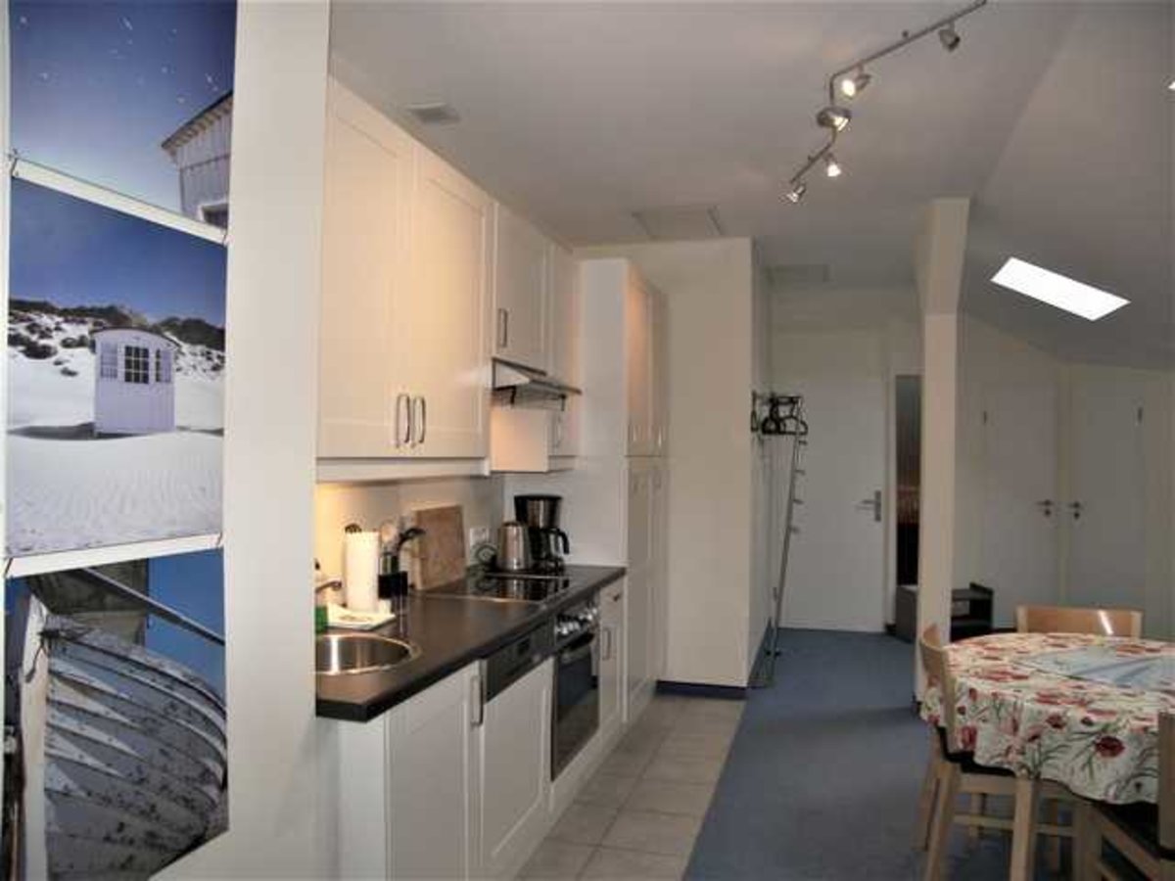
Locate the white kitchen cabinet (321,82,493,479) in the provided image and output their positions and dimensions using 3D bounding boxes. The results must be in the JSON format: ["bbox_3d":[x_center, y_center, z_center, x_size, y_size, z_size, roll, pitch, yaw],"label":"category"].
[{"bbox_3d":[-0.685,-0.413,2.533,0.375,0.964,1.090,0,-1,18],"label":"white kitchen cabinet"}]

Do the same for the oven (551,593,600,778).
[{"bbox_3d":[-0.287,0.930,3.265,0.570,0.590,0.595,0,-1,18],"label":"oven"}]

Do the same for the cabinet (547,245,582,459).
[{"bbox_3d":[-0.283,-0.390,3.720,0.363,0.943,0.430,0,-1,17],"label":"cabinet"}]

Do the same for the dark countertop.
[{"bbox_3d":[-0.426,0.580,2.813,0.628,0.037,2.194,0,-1,17],"label":"dark countertop"}]

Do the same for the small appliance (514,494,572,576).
[{"bbox_3d":[-0.217,0.412,3.769,0.232,0.332,0.180,0,-1,17],"label":"small appliance"}]

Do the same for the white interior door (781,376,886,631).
[{"bbox_3d":[1.989,0.517,6.585,0.820,2.020,0.060,0,-1,14],"label":"white interior door"}]

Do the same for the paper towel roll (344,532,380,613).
[{"bbox_3d":[-0.738,0.430,2.679,0.110,0.254,0.110,0,-1,0],"label":"paper towel roll"}]

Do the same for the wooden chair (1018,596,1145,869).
[{"bbox_3d":[1.853,1.064,2.973,0.440,0.840,0.500,0,-1,18],"label":"wooden chair"}]

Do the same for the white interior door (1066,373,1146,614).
[{"bbox_3d":[3.858,0.540,6.079,0.060,2.000,0.800,1,-1,-3],"label":"white interior door"}]

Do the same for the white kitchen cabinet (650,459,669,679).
[{"bbox_3d":[0.101,0.709,4.561,0.608,1.230,0.490,0,-1,17],"label":"white kitchen cabinet"}]

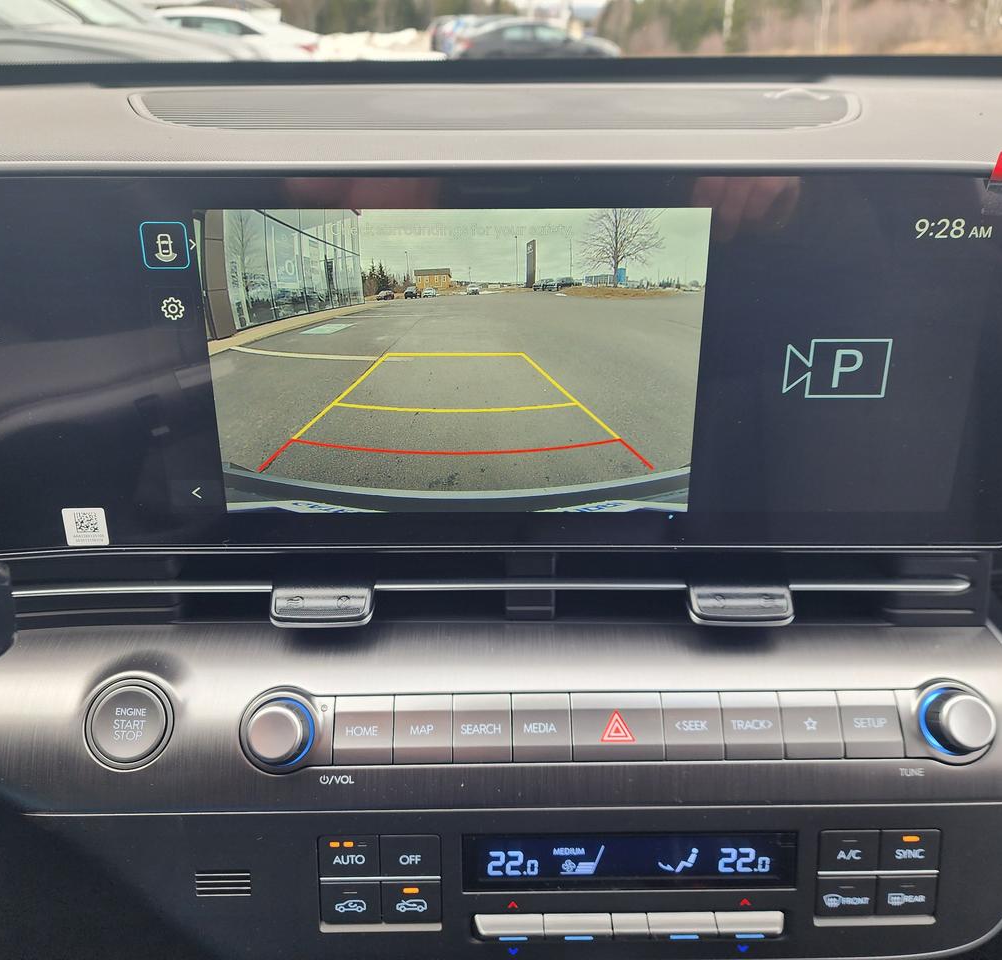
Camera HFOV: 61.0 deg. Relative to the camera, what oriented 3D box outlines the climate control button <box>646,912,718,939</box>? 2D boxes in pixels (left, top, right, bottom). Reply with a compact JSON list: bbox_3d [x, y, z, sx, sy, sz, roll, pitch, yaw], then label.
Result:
[{"bbox_3d":[0.071,0.173,0.331,0.028,0.011,0.009,1,8,0],"label":"climate control button"}]

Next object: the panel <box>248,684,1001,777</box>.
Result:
[{"bbox_3d":[0.041,0.090,0.308,0.273,0.031,0.022,0,-16,0],"label":"panel"}]

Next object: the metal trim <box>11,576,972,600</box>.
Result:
[{"bbox_3d":[-0.006,0.043,0.336,0.385,0.007,0.013,0,19,0],"label":"metal trim"}]

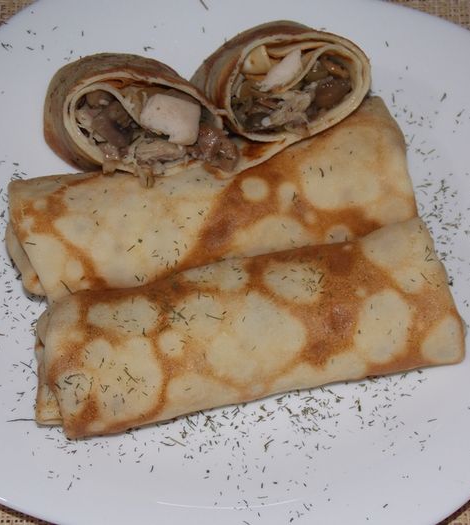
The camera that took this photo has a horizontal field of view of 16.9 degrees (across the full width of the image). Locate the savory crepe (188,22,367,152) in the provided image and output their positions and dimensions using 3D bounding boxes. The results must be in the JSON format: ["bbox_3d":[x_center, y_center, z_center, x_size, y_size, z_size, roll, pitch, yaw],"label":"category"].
[{"bbox_3d":[0.015,-0.074,0.624,0.058,0.038,0.066,-21,18,-9],"label":"savory crepe"}]

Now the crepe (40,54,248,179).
[{"bbox_3d":[-0.041,-0.060,0.614,0.062,0.037,0.066,5,16,-16],"label":"crepe"}]

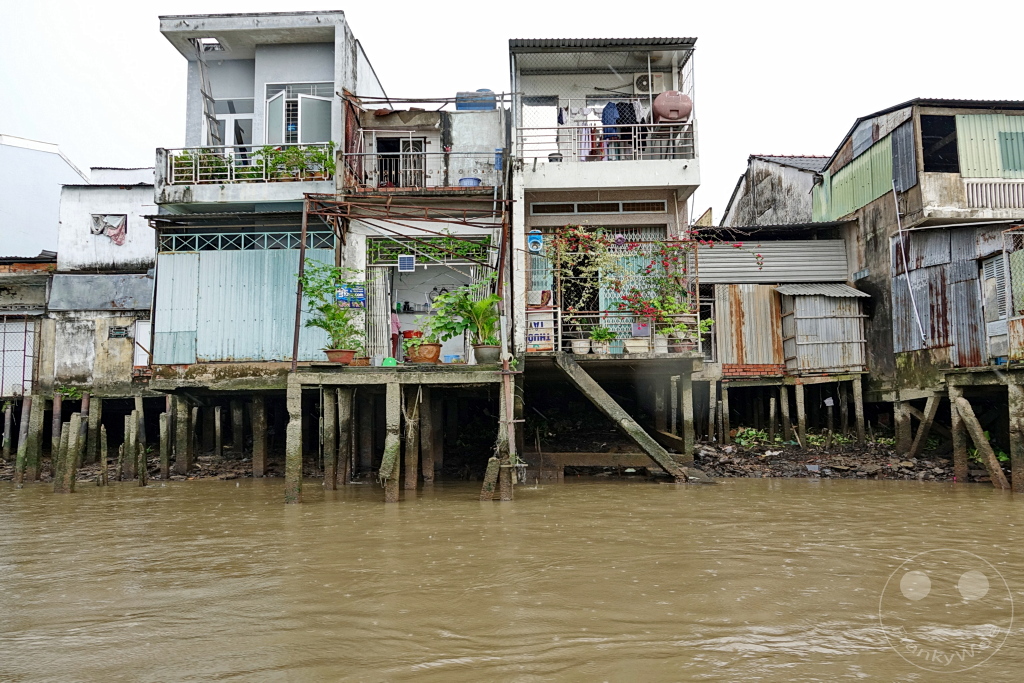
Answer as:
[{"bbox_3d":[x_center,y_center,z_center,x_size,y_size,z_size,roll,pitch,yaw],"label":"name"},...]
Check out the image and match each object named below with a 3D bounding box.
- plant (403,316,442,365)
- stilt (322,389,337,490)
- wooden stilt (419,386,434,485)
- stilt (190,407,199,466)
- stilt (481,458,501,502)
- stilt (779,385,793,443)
[{"bbox_3d":[-1.696,-0.020,12.942,0.740,0.914,0.660,-1,-5,1],"label":"plant"},{"bbox_3d":[-4.117,2.188,15.400,0.220,2.305,0.210,-1,-5,2],"label":"stilt"},{"bbox_3d":[-2.023,2.240,16.400,0.220,2.300,0.210,-3,-5,2],"label":"wooden stilt"},{"bbox_3d":[-7.987,2.368,17.200,0.150,1.468,0.150,-1,-5,0],"label":"stilt"},{"bbox_3d":[-0.399,2.541,12.532,0.230,0.755,0.230,10,-5,2],"label":"stilt"},{"bbox_3d":[6.876,1.810,17.100,0.170,1.447,0.170,-1,-5,0],"label":"stilt"}]

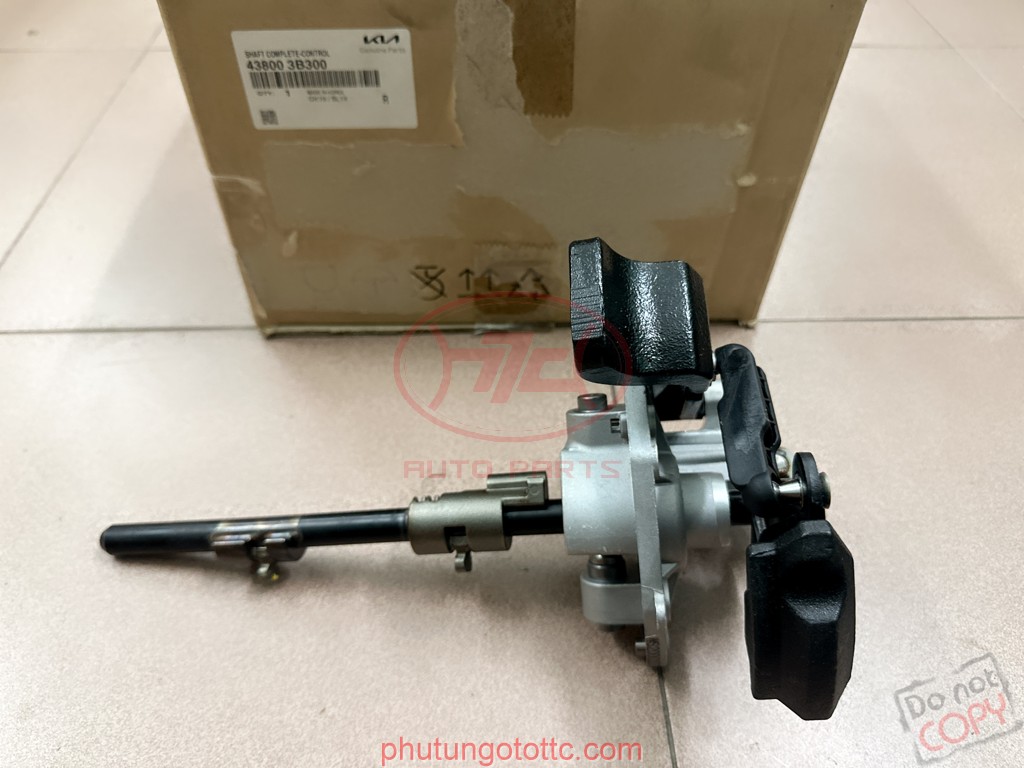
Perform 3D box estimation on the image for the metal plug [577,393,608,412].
[{"bbox_3d":[0.034,0.008,0.300,0.013,0.006,0.013,-5,10,13],"label":"metal plug"}]

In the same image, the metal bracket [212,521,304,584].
[{"bbox_3d":[-0.110,0.073,0.317,0.044,0.023,0.025,-5,47,14],"label":"metal bracket"}]

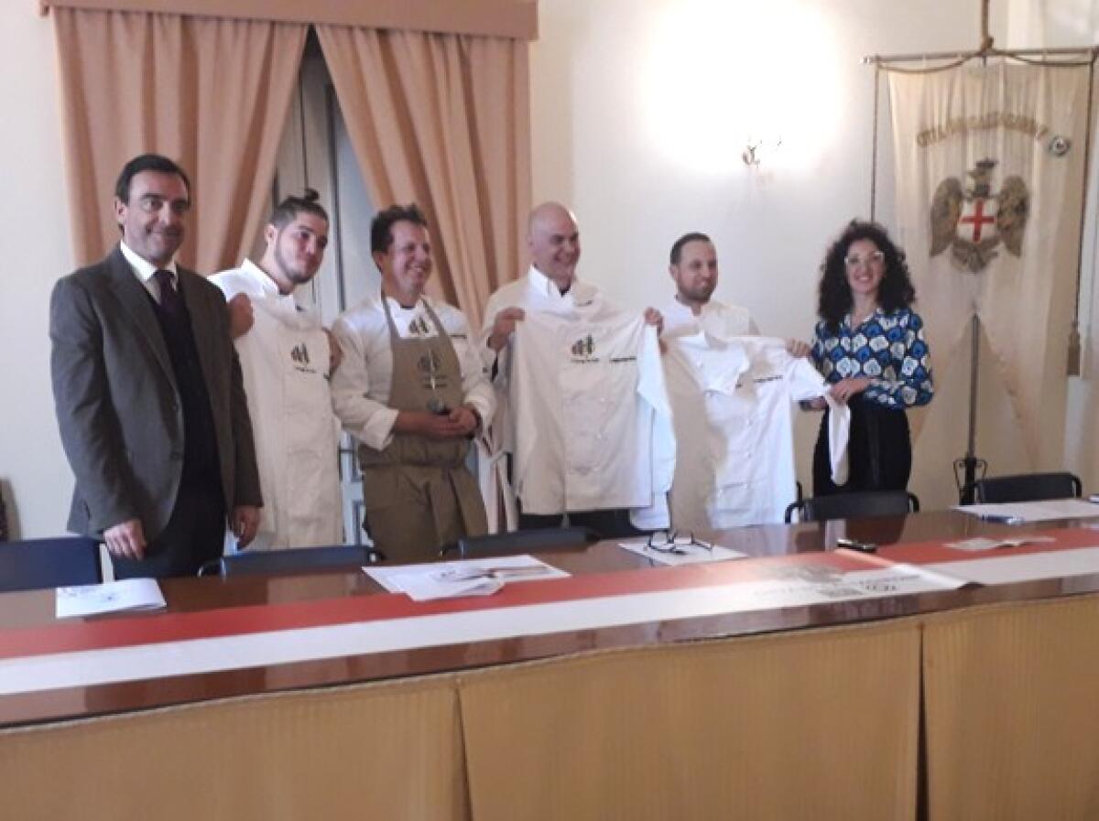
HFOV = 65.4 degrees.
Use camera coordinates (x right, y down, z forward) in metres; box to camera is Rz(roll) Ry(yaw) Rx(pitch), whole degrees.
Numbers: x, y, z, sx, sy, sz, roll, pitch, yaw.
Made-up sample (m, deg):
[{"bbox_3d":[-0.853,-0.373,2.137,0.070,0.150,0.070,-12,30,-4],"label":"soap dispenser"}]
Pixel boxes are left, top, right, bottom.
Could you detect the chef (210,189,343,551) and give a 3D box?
[{"bbox_3d":[-0.714,0.234,2.598,0.500,1.763,0.400,-6,8,-38],"label":"chef"}]

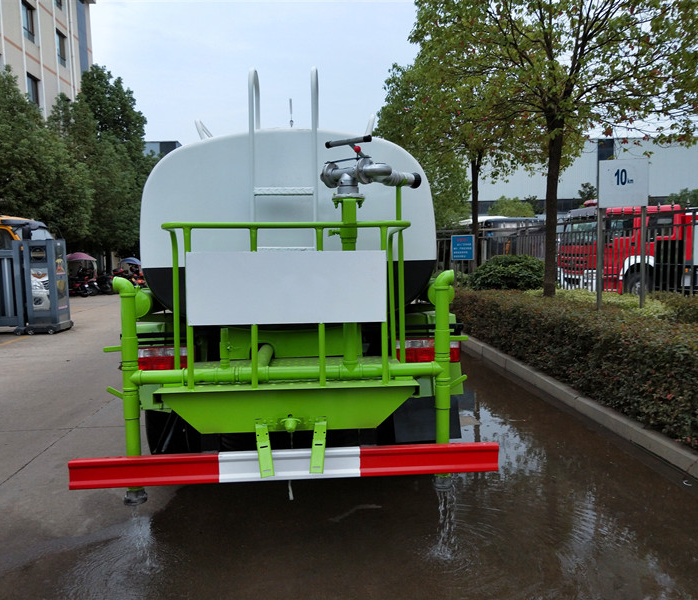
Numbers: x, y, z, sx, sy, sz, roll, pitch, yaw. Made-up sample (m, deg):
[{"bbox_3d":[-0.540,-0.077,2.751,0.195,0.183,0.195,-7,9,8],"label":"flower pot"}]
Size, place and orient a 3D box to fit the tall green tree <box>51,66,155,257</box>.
[{"bbox_3d":[-11.733,-5.653,27.006,4.600,9.980,4.600,-2,6,-6],"label":"tall green tree"}]

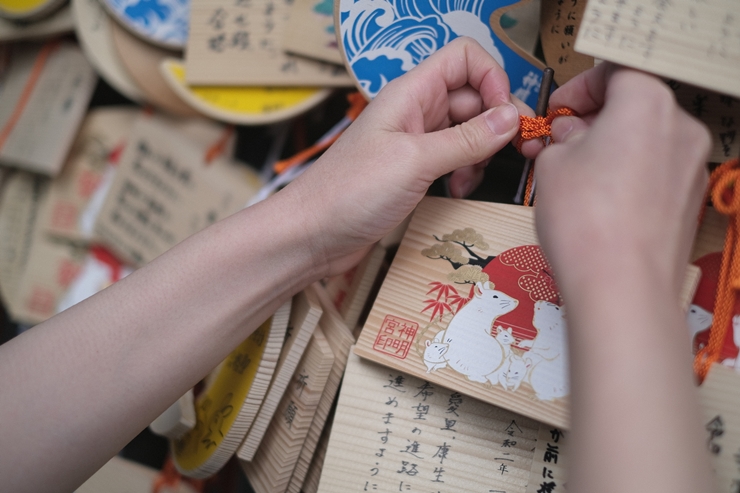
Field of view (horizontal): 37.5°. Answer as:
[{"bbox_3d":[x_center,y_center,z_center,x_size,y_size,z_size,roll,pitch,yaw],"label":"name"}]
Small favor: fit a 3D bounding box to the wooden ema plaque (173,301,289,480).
[{"bbox_3d":[-0.074,0.061,0.567,0.007,0.120,0.115,25,8,-22],"label":"wooden ema plaque"}]

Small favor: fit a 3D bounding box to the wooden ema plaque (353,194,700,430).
[{"bbox_3d":[0.072,0.027,0.511,0.148,0.096,0.007,17,-11,34],"label":"wooden ema plaque"}]

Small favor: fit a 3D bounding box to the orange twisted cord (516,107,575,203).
[{"bbox_3d":[0.083,-0.043,0.510,0.034,0.054,0.022,10,14,0],"label":"orange twisted cord"}]

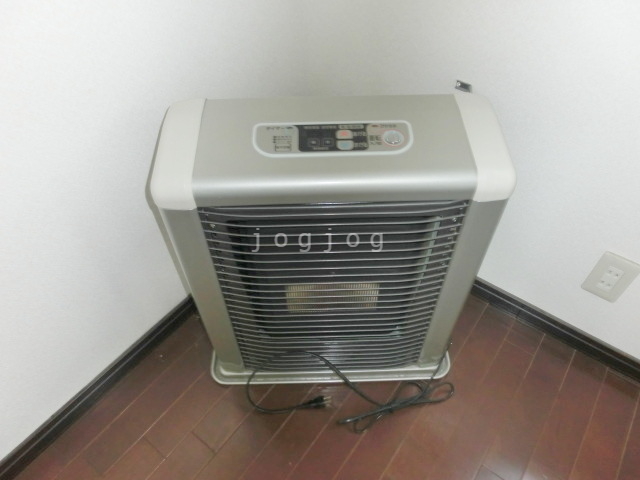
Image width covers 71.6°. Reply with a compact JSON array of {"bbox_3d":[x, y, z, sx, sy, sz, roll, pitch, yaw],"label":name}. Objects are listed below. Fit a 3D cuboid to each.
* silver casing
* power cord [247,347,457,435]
[{"bbox_3d":[0.021,0.037,0.899,0.564,0.613,0.255,-2,48,-1],"label":"silver casing"},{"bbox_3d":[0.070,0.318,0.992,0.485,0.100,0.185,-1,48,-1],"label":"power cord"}]

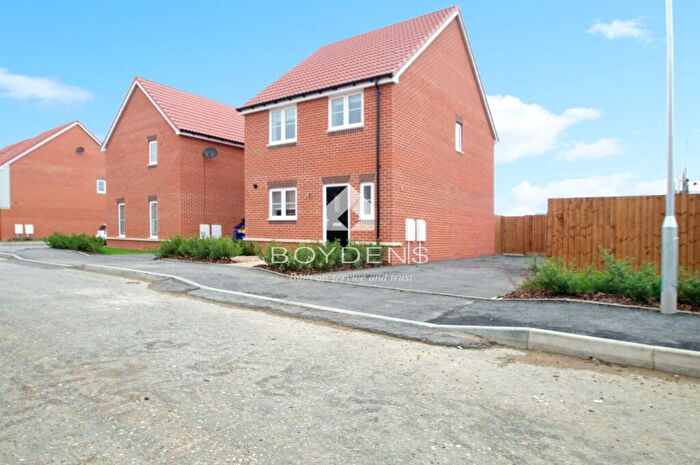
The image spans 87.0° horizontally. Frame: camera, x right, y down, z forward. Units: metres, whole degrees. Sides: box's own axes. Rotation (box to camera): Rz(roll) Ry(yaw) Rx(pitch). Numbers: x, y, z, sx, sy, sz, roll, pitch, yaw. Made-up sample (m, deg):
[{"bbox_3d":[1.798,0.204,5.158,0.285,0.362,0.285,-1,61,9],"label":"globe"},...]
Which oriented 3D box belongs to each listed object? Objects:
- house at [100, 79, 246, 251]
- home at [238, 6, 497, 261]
[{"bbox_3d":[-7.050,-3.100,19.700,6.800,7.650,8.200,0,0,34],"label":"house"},{"bbox_3d":[1.333,-3.535,14.524,5.969,8.548,9.256,2,2,36],"label":"home"}]

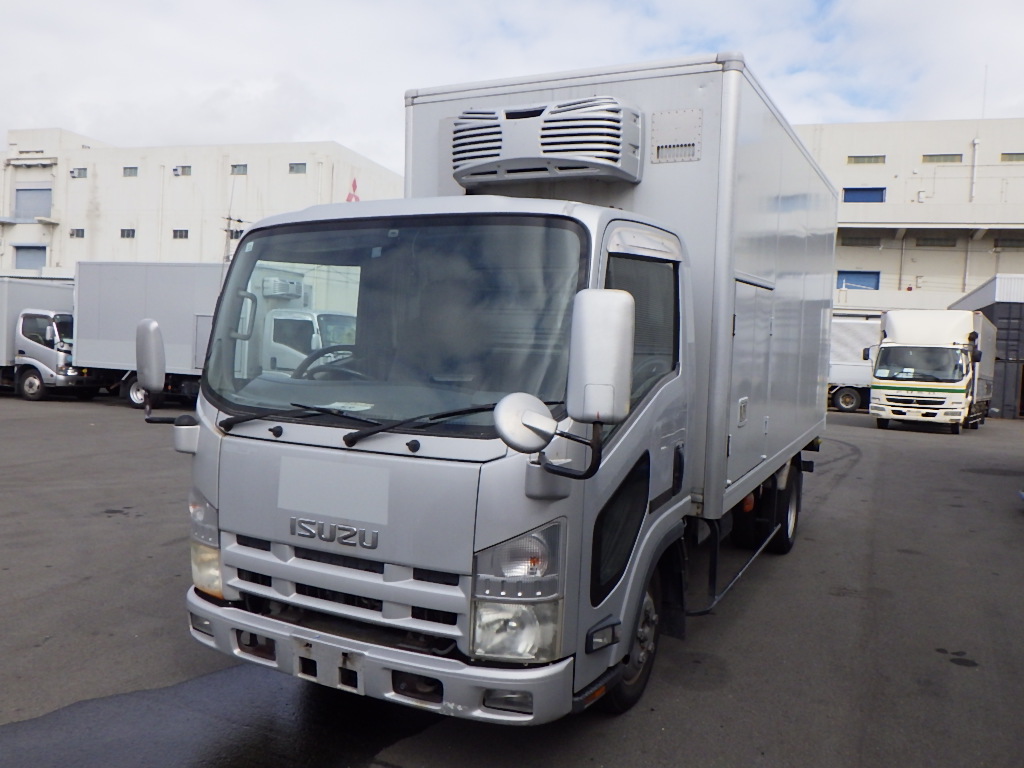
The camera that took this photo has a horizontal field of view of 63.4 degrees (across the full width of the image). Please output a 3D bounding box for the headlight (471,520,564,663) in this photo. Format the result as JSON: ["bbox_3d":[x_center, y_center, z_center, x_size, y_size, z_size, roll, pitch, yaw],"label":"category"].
[{"bbox_3d":[0.027,0.680,2.771,0.278,0.505,0.202,4,5,27],"label":"headlight"}]

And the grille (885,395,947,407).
[{"bbox_3d":[10.439,0.426,21.442,1.460,0.240,0.120,4,2,33],"label":"grille"}]

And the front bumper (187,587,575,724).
[{"bbox_3d":[-0.623,0.974,3.102,1.768,0.242,0.252,4,5,27],"label":"front bumper"}]

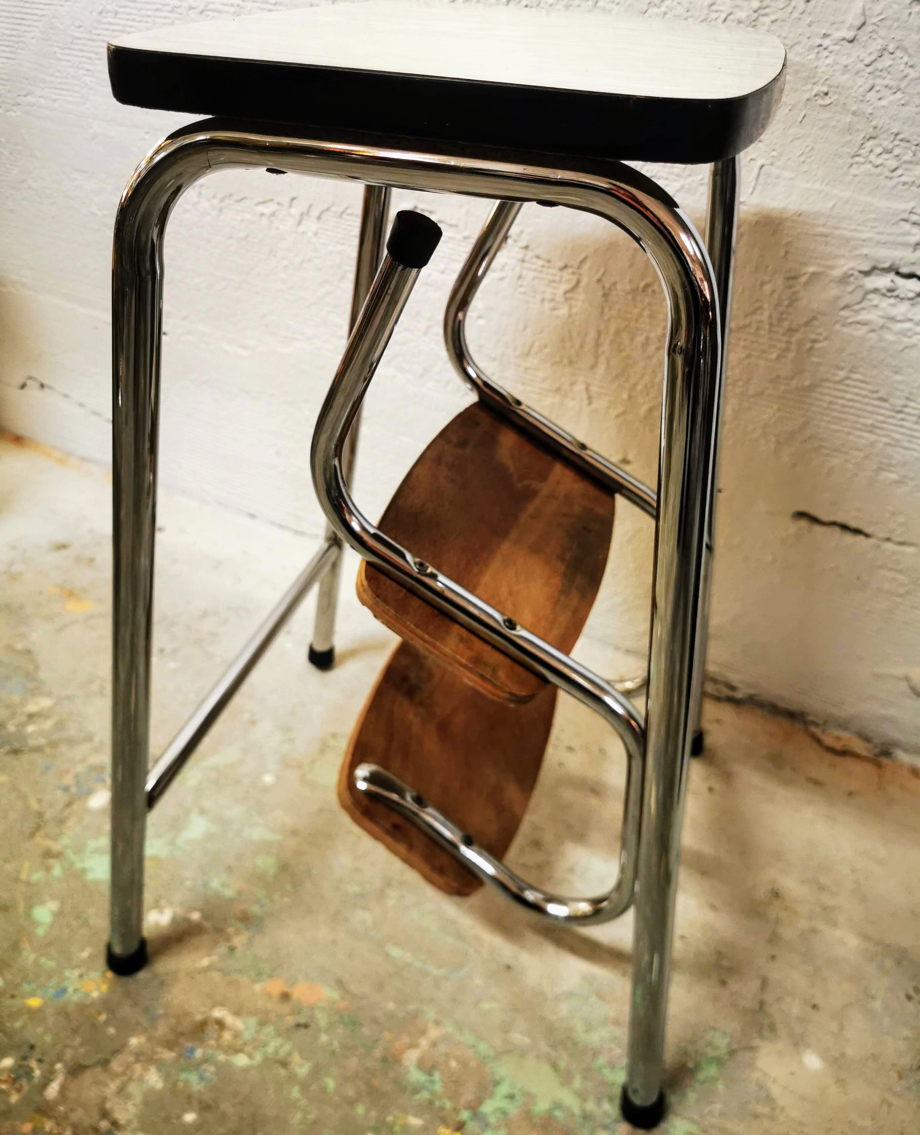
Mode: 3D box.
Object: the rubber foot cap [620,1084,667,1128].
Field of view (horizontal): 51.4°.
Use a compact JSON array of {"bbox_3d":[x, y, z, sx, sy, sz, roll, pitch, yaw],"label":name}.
[{"bbox_3d":[0.129,0.375,0.674,0.029,0.026,0.029,-2,27,1],"label":"rubber foot cap"}]

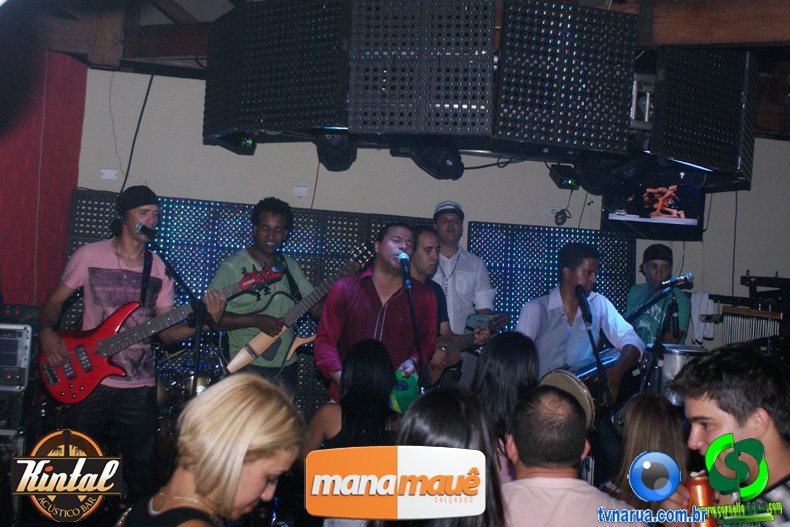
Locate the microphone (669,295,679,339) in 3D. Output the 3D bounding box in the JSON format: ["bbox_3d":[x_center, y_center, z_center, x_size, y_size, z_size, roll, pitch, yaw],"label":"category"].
[{"bbox_3d":[1.526,0.290,5.400,0.040,0.230,0.040,-4,-5,0],"label":"microphone"}]

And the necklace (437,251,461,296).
[{"bbox_3d":[0.292,0.052,5.450,0.150,0.250,0.140,3,-4,2],"label":"necklace"}]

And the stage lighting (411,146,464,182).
[{"bbox_3d":[0.194,-0.458,4.500,0.170,0.165,0.230,6,-6,-30],"label":"stage lighting"}]

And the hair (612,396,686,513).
[{"bbox_3d":[0.711,0.529,2.750,0.210,0.340,0.220,2,-3,5],"label":"hair"}]

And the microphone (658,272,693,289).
[{"bbox_3d":[1.393,0.084,4.900,0.199,0.050,0.050,-15,0,-18],"label":"microphone"}]

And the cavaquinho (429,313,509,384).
[{"bbox_3d":[0.312,0.412,4.850,0.640,0.230,0.080,-31,10,-24],"label":"cavaquinho"}]

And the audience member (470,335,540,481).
[{"bbox_3d":[0.296,1.006,2.880,0.440,1.620,0.300,2,-3,3],"label":"audience member"}]

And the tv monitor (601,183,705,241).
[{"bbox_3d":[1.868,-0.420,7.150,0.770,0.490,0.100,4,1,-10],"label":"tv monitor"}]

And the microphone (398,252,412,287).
[{"bbox_3d":[0.050,0.027,4.500,0.050,0.165,0.050,-7,-21,-2],"label":"microphone"}]

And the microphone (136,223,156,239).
[{"bbox_3d":[-1.001,-0.127,3.975,0.175,0.050,0.050,20,-21,48],"label":"microphone"}]

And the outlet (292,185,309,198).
[{"bbox_3d":[-0.660,-0.503,6.900,0.112,0.074,0.012,4,-6,-10],"label":"outlet"}]

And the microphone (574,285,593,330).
[{"bbox_3d":[0.857,0.187,4.485,0.050,0.191,0.050,-15,-15,-6],"label":"microphone"}]

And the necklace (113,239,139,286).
[{"bbox_3d":[-1.108,-0.008,4.120,0.150,0.200,0.130,5,-4,-29],"label":"necklace"}]

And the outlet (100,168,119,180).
[{"bbox_3d":[-1.931,-0.603,6.680,0.114,0.071,0.012,4,-6,-10],"label":"outlet"}]

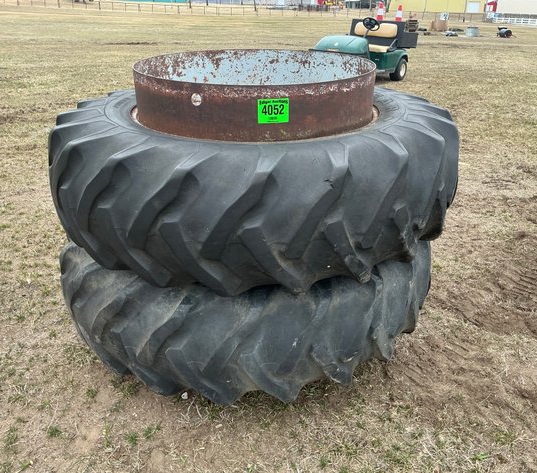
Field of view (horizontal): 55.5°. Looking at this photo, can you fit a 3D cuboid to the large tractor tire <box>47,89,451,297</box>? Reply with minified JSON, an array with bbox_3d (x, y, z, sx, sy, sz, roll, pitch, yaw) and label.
[{"bbox_3d":[-0.054,-0.356,2.316,1.737,0.485,1.737,0,26,0],"label":"large tractor tire"}]

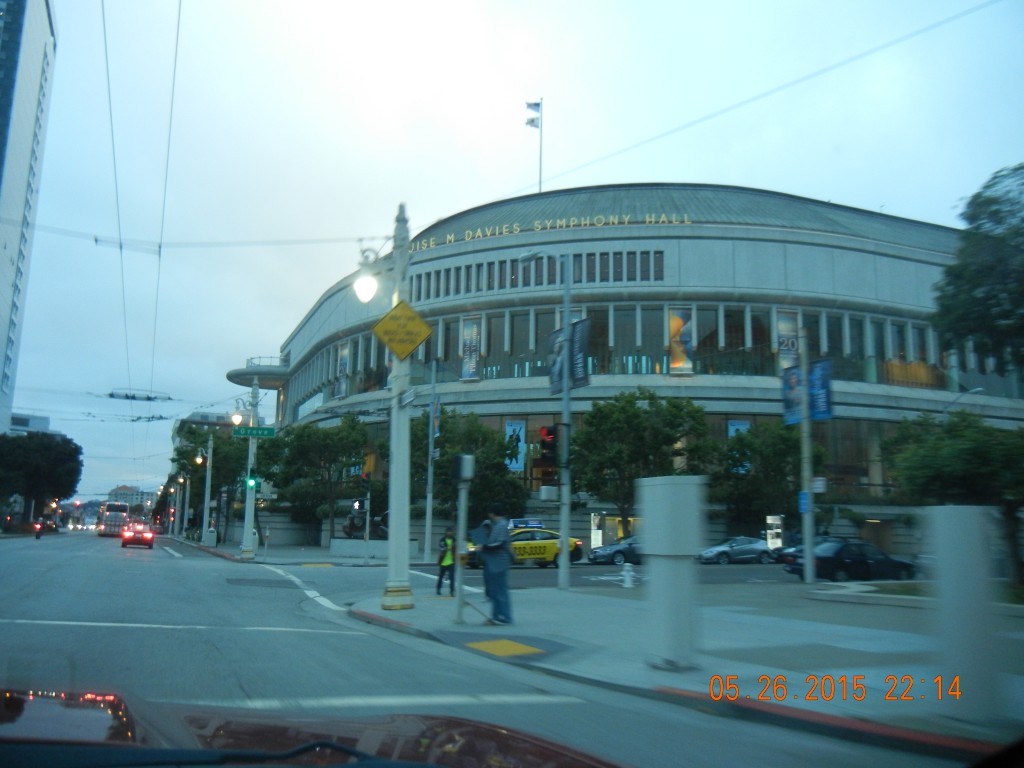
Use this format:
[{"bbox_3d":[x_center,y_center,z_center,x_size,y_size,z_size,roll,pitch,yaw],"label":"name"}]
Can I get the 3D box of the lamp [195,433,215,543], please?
[{"bbox_3d":[-20.892,7.214,60.652,1.200,7.520,0.580,5,-10,-22],"label":"lamp"}]

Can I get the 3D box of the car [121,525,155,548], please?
[{"bbox_3d":[-21.756,8.777,51.679,1.820,1.530,4.500,5,-10,-22],"label":"car"}]

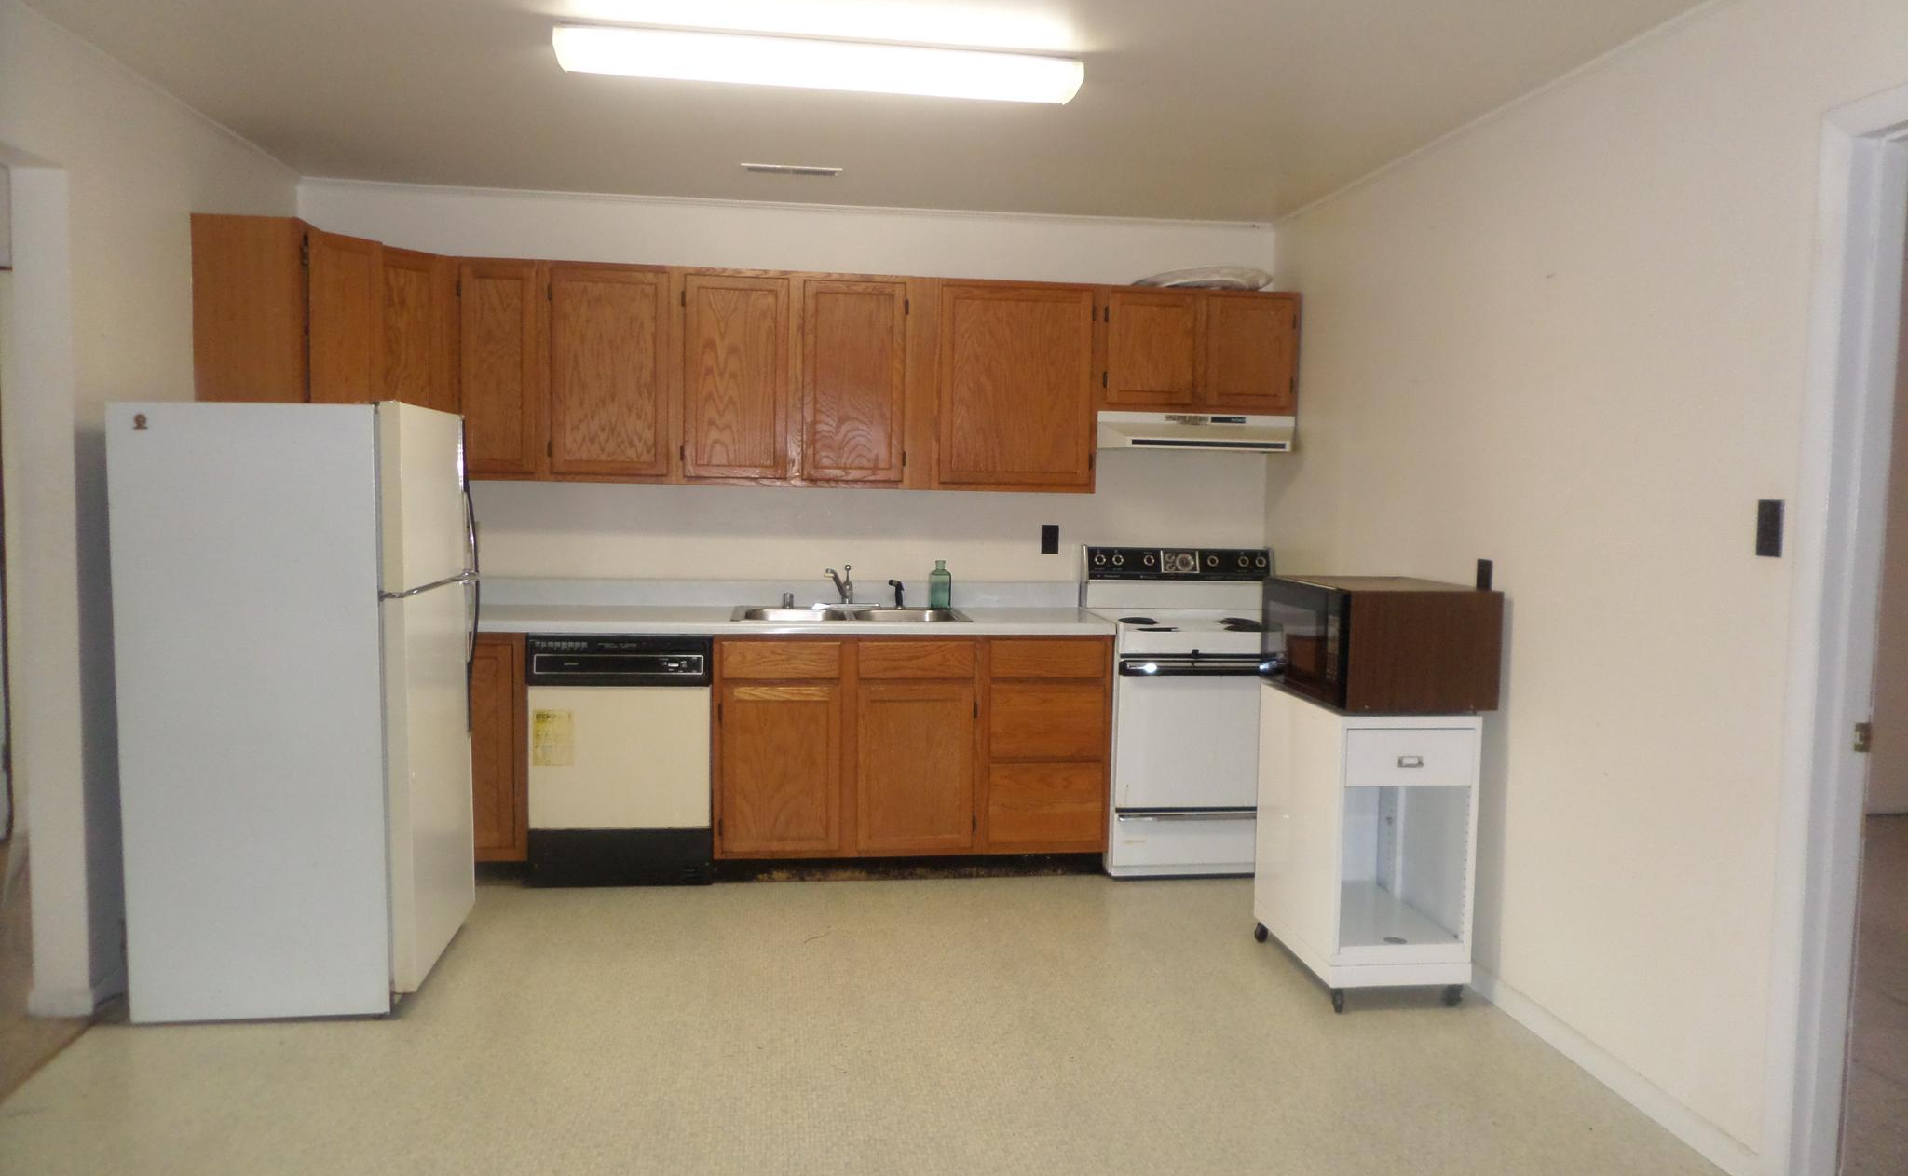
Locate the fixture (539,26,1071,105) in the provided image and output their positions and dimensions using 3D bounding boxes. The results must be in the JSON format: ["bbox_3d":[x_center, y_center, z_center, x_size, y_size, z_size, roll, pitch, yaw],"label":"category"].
[{"bbox_3d":[-0.309,-1.261,3.182,1.233,0.083,0.240,0,5,-8],"label":"fixture"}]

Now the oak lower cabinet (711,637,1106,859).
[{"bbox_3d":[-0.168,0.532,4.834,1.375,0.785,0.615,0,5,-8],"label":"oak lower cabinet"}]

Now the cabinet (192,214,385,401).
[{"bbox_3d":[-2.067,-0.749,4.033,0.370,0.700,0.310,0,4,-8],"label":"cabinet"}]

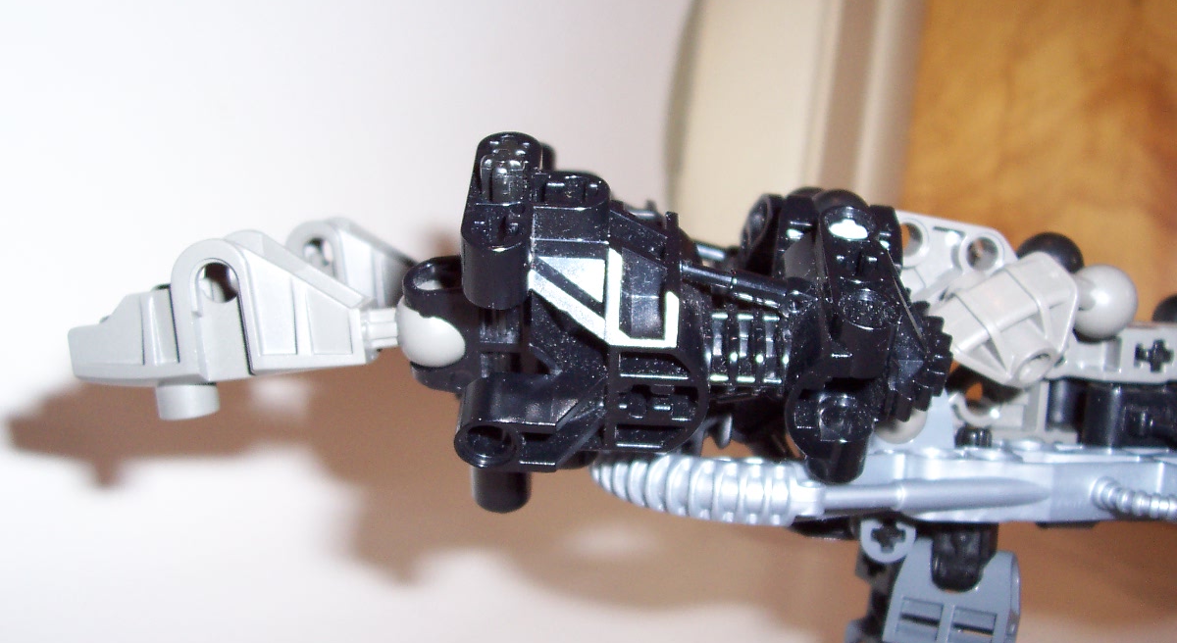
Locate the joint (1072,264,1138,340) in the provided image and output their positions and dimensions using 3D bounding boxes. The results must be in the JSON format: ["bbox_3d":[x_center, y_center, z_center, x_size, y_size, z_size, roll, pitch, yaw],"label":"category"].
[{"bbox_3d":[0.070,-0.003,0.173,0.010,0.010,0.010,4,12,0],"label":"joint"}]

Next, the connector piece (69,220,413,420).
[{"bbox_3d":[-0.043,0.000,0.159,0.041,0.022,0.017,-5,8,-5],"label":"connector piece"}]

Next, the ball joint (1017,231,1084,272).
[{"bbox_3d":[0.068,-0.008,0.186,0.010,0.010,0.010,4,12,0],"label":"ball joint"}]

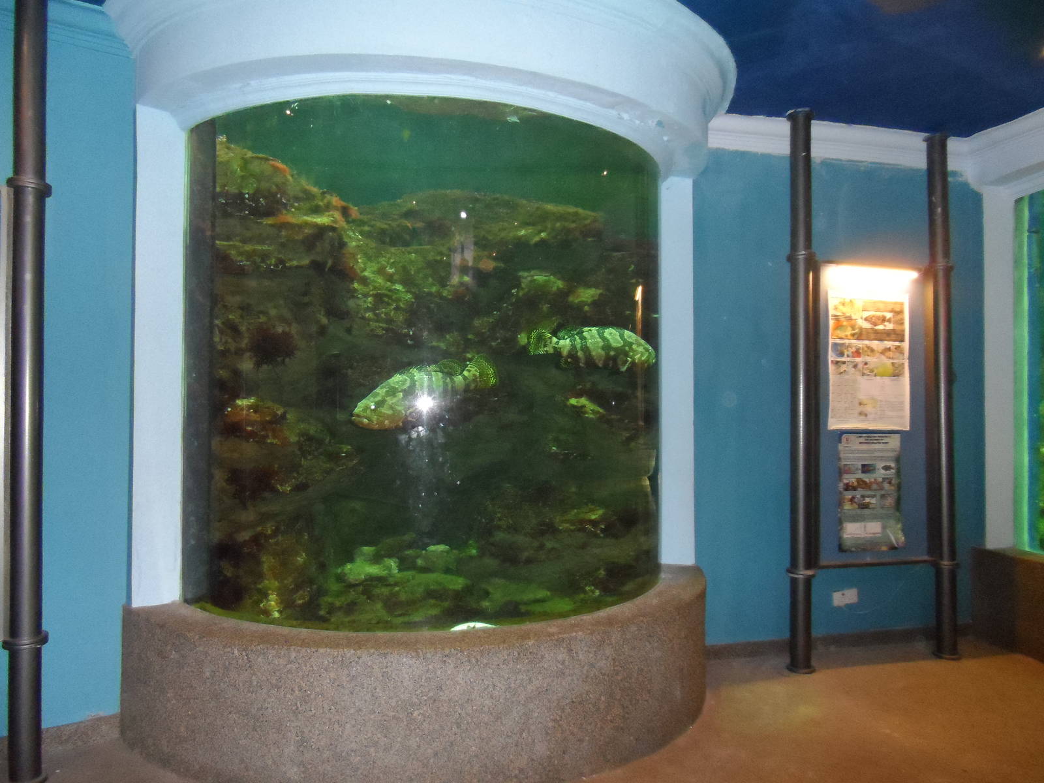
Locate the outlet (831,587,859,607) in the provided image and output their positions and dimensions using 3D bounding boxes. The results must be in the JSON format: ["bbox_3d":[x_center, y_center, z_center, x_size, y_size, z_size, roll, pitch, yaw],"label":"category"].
[{"bbox_3d":[1.984,1.264,4.438,0.168,0.092,0.025,0,-1,-12],"label":"outlet"}]

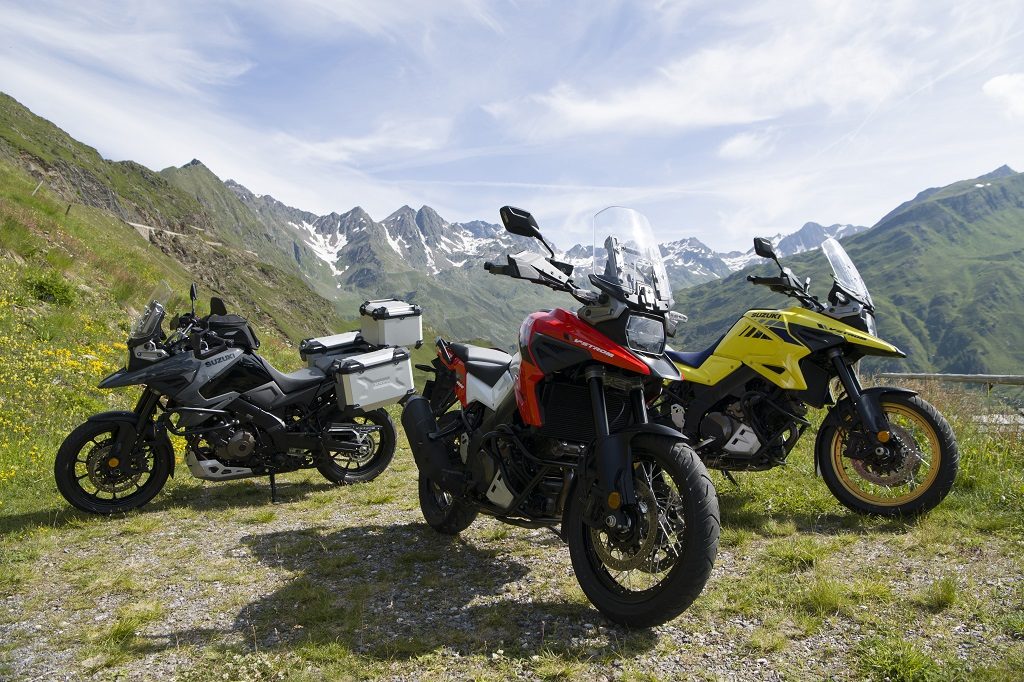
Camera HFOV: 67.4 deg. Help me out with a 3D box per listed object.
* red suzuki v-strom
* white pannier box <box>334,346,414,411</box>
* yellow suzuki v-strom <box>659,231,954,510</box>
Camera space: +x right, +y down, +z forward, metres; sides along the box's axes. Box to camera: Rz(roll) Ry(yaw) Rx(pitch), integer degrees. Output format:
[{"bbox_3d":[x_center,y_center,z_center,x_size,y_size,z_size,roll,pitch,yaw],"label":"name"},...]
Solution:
[{"bbox_3d":[0.114,0.226,3.379,0.930,1.521,2.275,12,-7,-27],"label":"red suzuki v-strom"},{"bbox_3d":[-0.948,0.279,5.226,0.504,0.391,0.250,-14,17,-30],"label":"white pannier box"},{"bbox_3d":[1.315,0.173,4.478,2.275,1.521,0.930,-2,-14,41],"label":"yellow suzuki v-strom"}]

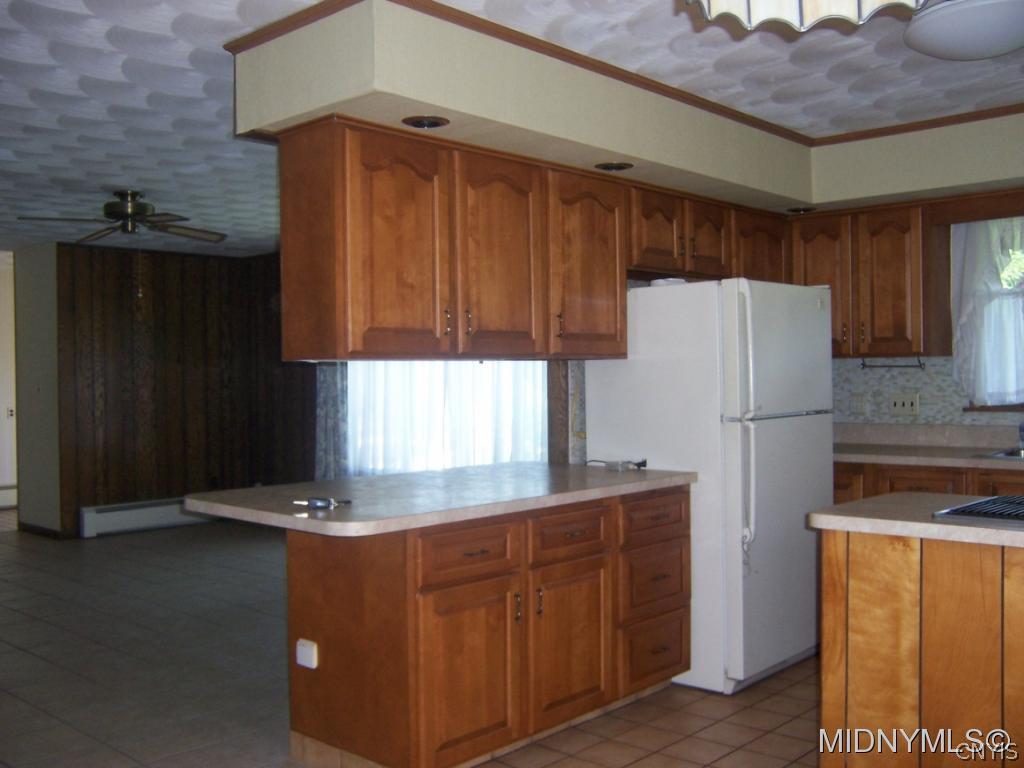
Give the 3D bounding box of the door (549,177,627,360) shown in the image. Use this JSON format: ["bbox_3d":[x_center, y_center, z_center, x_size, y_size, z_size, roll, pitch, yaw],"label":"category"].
[{"bbox_3d":[0.325,-0.503,4.207,0.025,0.751,0.521,0,1,44],"label":"door"}]

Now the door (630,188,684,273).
[{"bbox_3d":[0.674,-0.713,4.575,0.025,0.350,0.421,0,1,44],"label":"door"}]

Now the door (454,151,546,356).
[{"bbox_3d":[-0.046,-0.493,3.818,0.025,0.751,0.507,0,1,44],"label":"door"}]

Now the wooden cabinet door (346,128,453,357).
[{"bbox_3d":[-0.398,-0.484,3.449,0.025,0.751,0.472,0,1,44],"label":"wooden cabinet door"}]

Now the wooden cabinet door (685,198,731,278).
[{"bbox_3d":[0.967,-0.720,4.883,0.025,0.350,0.406,0,1,44],"label":"wooden cabinet door"}]

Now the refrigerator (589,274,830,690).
[{"bbox_3d":[0.917,0.410,4.444,0.789,1.667,0.840,0,1,43],"label":"refrigerator"}]

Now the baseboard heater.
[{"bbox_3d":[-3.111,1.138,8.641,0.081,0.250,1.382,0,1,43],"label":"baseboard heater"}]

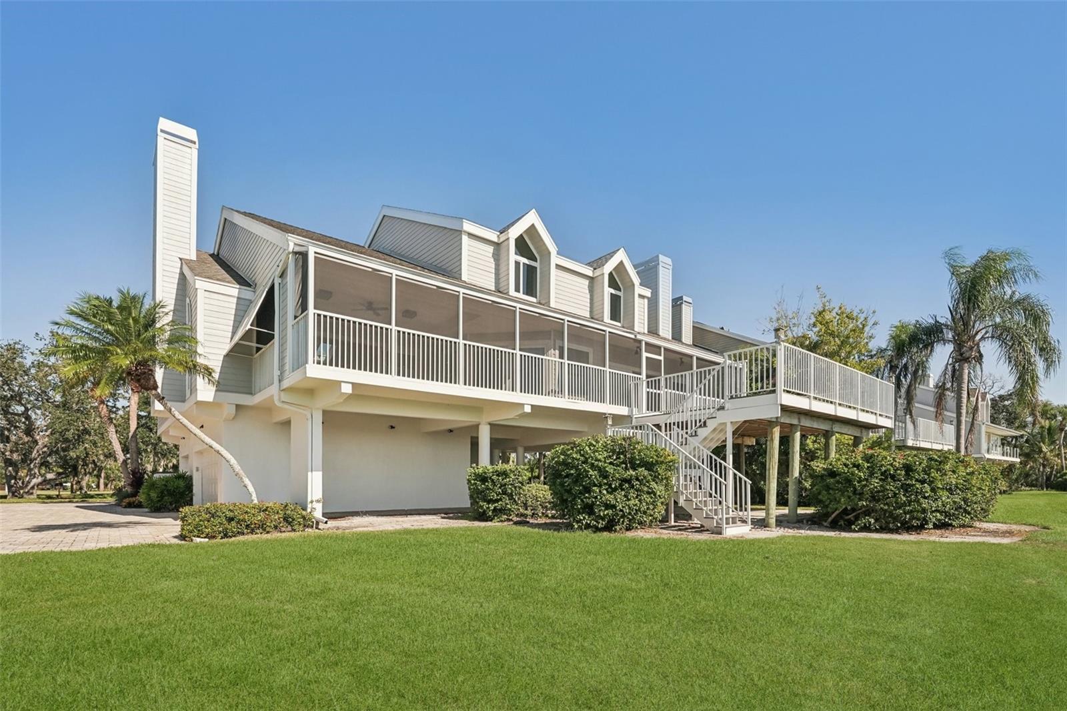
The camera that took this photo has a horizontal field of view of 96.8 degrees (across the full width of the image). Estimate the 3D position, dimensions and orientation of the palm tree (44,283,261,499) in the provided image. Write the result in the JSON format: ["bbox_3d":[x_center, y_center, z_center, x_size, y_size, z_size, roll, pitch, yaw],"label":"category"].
[{"bbox_3d":[-9.750,1.115,12.200,4.400,5.300,3.800,8,-12,-40],"label":"palm tree"}]

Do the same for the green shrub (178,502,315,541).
[{"bbox_3d":[-5.815,3.357,9.600,2.300,0.600,1.000,8,-12,-40],"label":"green shrub"}]

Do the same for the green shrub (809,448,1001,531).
[{"bbox_3d":[10.387,3.689,13.200,3.700,2.000,3.800,8,-12,-40],"label":"green shrub"}]

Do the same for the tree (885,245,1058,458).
[{"bbox_3d":[16.047,0.608,17.300,5.100,8.700,4.900,8,-12,-40],"label":"tree"}]

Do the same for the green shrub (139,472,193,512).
[{"bbox_3d":[-11.851,4.410,15.300,1.500,1.250,1.450,8,-12,-40],"label":"green shrub"}]

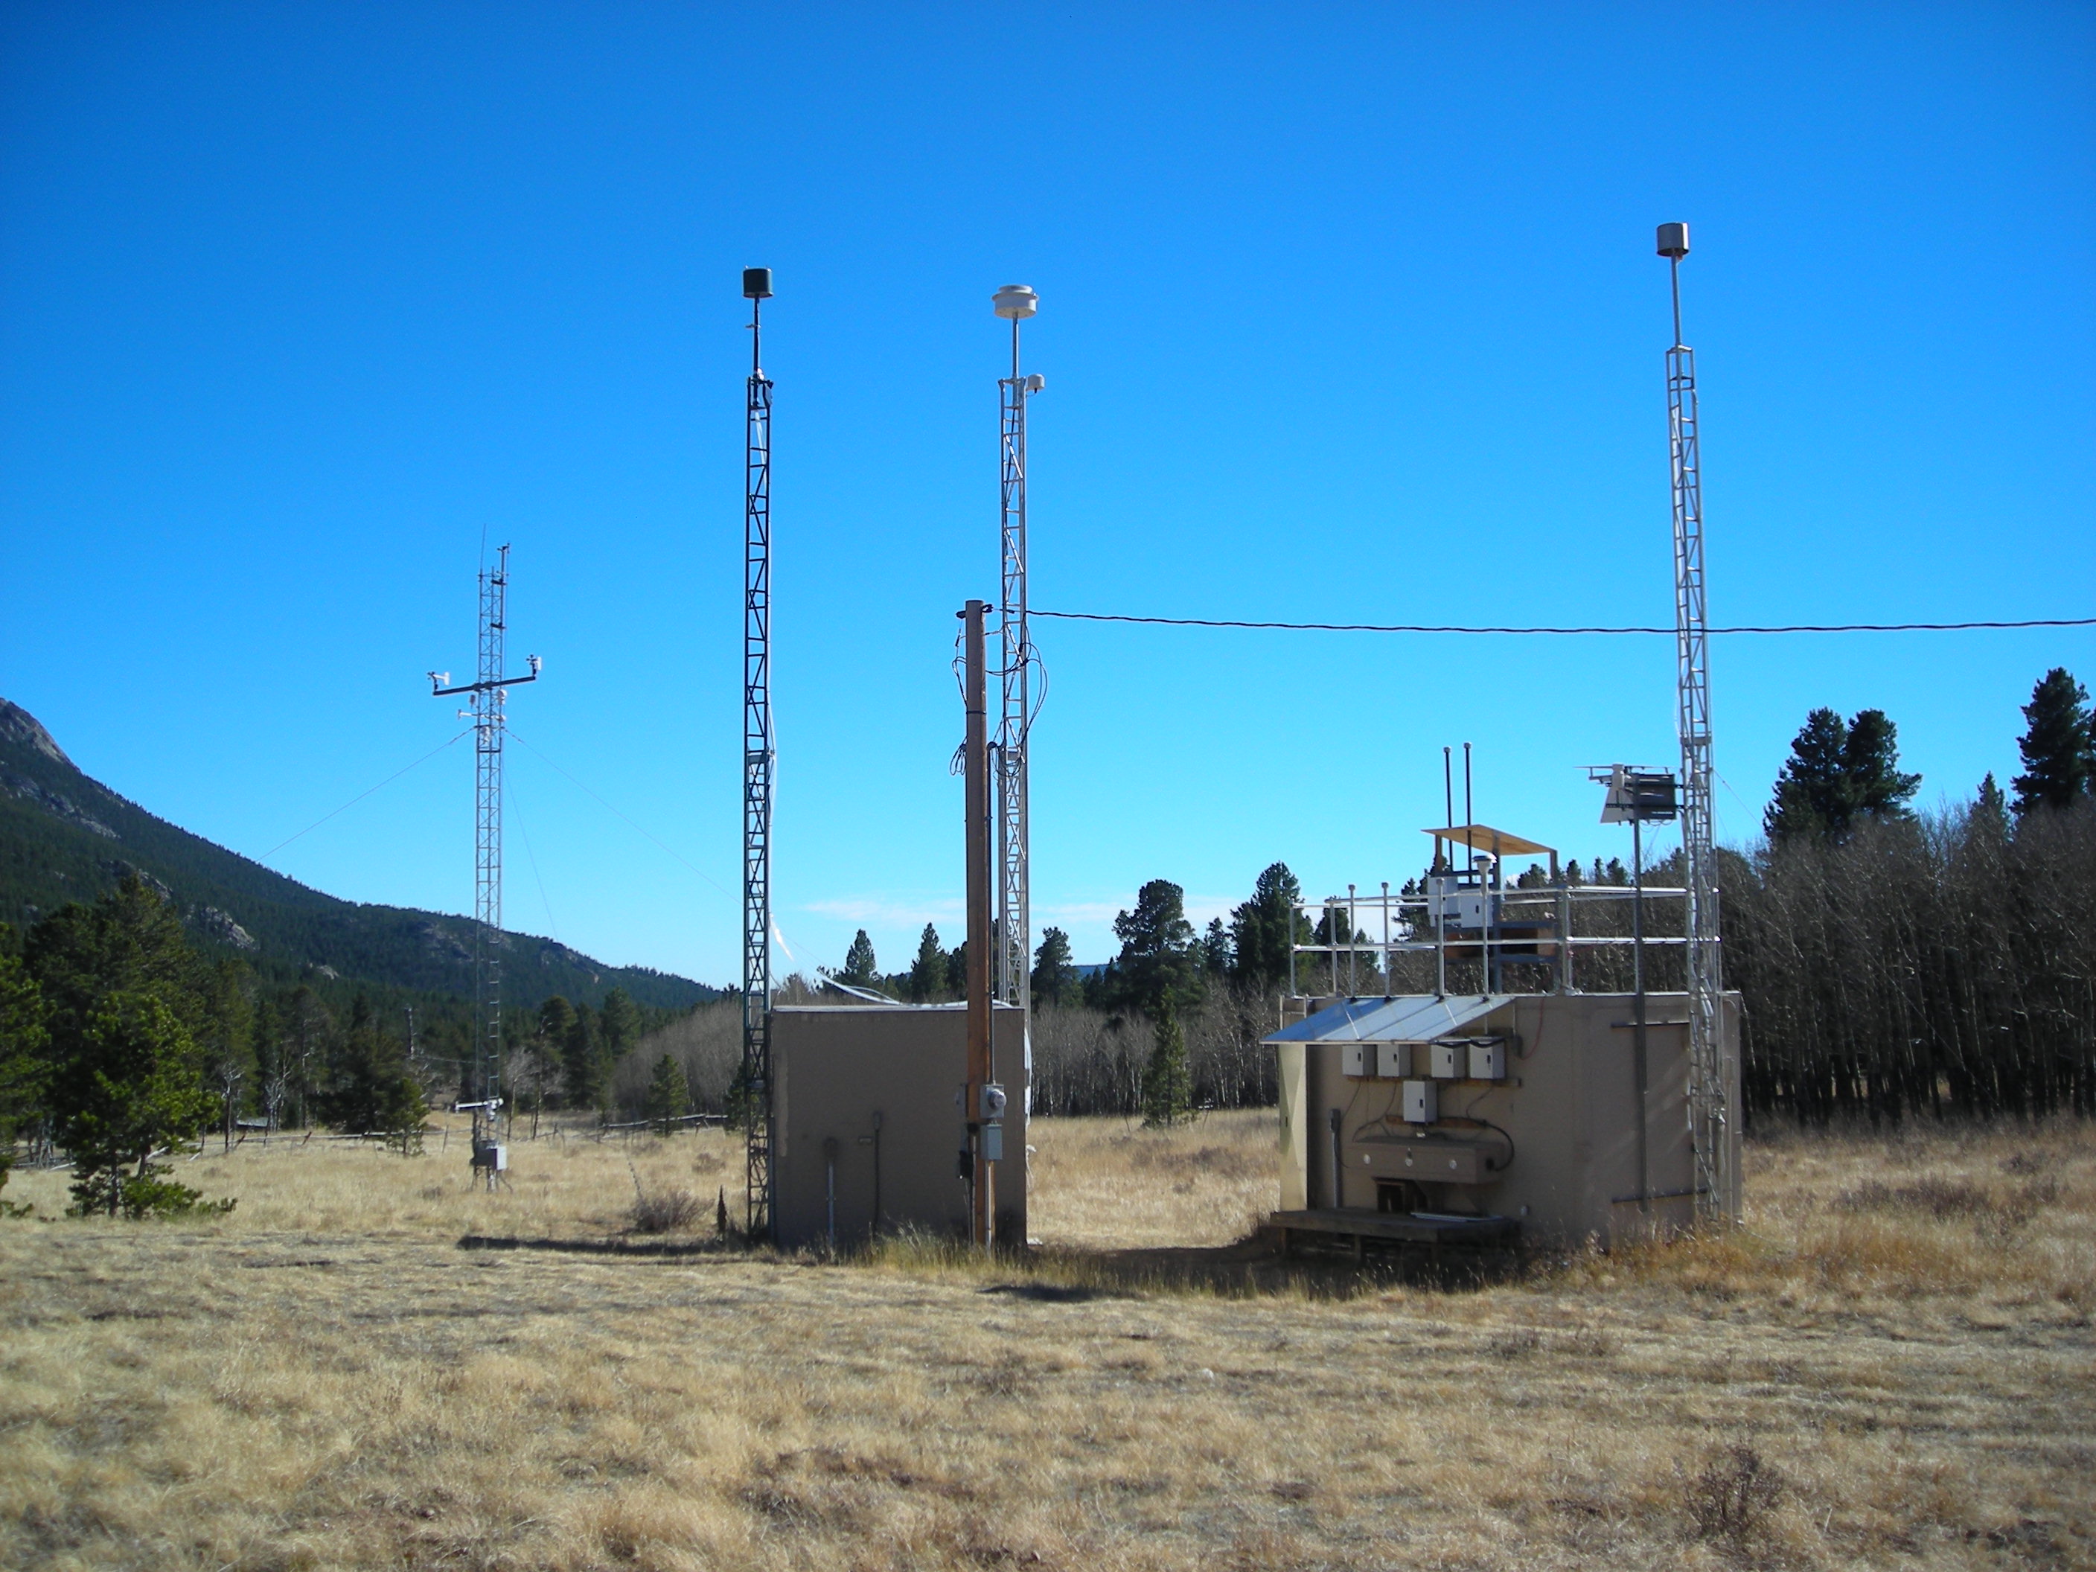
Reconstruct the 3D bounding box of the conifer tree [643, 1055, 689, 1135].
[{"bbox_3d":[-13.252,10.733,80.126,1.650,2.800,1.650,-1,-5,0],"label":"conifer tree"}]

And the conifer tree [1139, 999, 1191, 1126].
[{"bbox_3d":[4.103,9.570,80.211,1.800,4.680,1.800,-1,-5,0],"label":"conifer tree"}]

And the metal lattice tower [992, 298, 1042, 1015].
[{"bbox_3d":[-0.322,-0.349,23.853,0.500,9.950,0.460,0,-5,-1],"label":"metal lattice tower"}]

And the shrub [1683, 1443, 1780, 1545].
[{"bbox_3d":[2.231,2.303,7.509,0.320,0.310,0.310,-2,-5,16],"label":"shrub"}]

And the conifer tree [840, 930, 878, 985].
[{"bbox_3d":[-12.692,15.532,155.526,3.000,11.680,3.000,-1,-5,0],"label":"conifer tree"}]

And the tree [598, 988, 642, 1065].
[{"bbox_3d":[-25.258,15.497,135.323,2.800,7.180,2.800,-1,-5,0],"label":"tree"}]

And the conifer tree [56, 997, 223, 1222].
[{"bbox_3d":[-12.220,4.252,30.928,2.200,3.010,2.100,2,-6,-21],"label":"conifer tree"}]

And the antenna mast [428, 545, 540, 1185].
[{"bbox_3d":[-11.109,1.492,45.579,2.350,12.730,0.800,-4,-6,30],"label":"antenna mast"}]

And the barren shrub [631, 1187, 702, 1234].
[{"bbox_3d":[-4.103,4.553,24.751,0.780,0.490,0.720,0,-5,-9],"label":"barren shrub"}]

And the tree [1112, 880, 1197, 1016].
[{"bbox_3d":[6.686,12.977,145.633,5.400,14.040,5.200,-1,-5,0],"label":"tree"}]

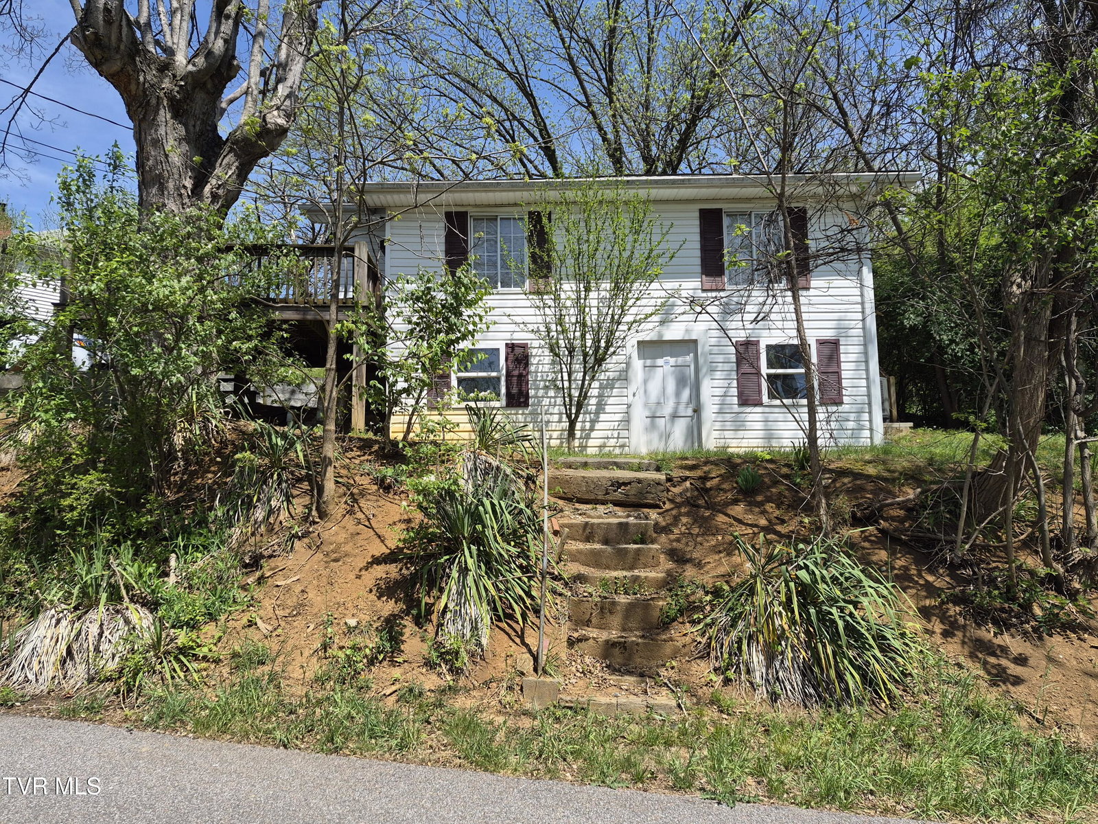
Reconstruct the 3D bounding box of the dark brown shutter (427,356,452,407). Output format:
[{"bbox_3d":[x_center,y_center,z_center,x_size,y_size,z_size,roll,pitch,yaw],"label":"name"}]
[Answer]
[{"bbox_3d":[-1.716,-0.561,11.450,0.373,1.000,0.040,-1,-4,-1],"label":"dark brown shutter"}]

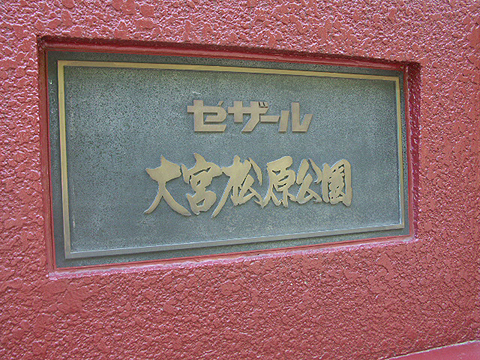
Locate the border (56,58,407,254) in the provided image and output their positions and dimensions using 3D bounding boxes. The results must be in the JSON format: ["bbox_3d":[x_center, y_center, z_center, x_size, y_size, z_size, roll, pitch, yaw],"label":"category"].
[{"bbox_3d":[0.026,-0.042,0.787,0.620,0.297,0.012,-2,0,-20],"label":"border"}]

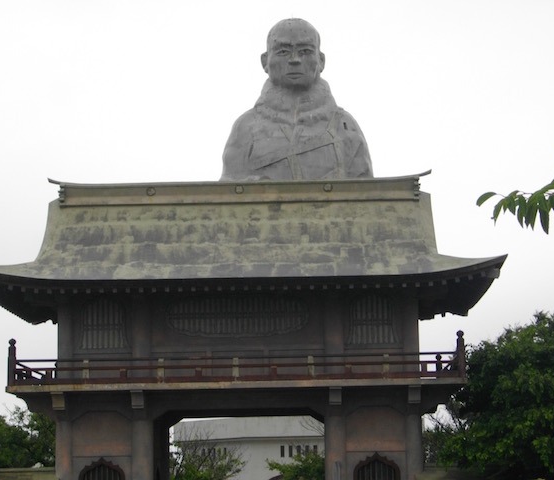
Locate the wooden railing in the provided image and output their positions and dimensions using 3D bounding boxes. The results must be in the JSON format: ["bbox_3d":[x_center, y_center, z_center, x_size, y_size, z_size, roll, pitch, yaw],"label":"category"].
[{"bbox_3d":[-0.951,3.648,39.191,11.628,1.359,6.614,-1,-10,1],"label":"wooden railing"}]

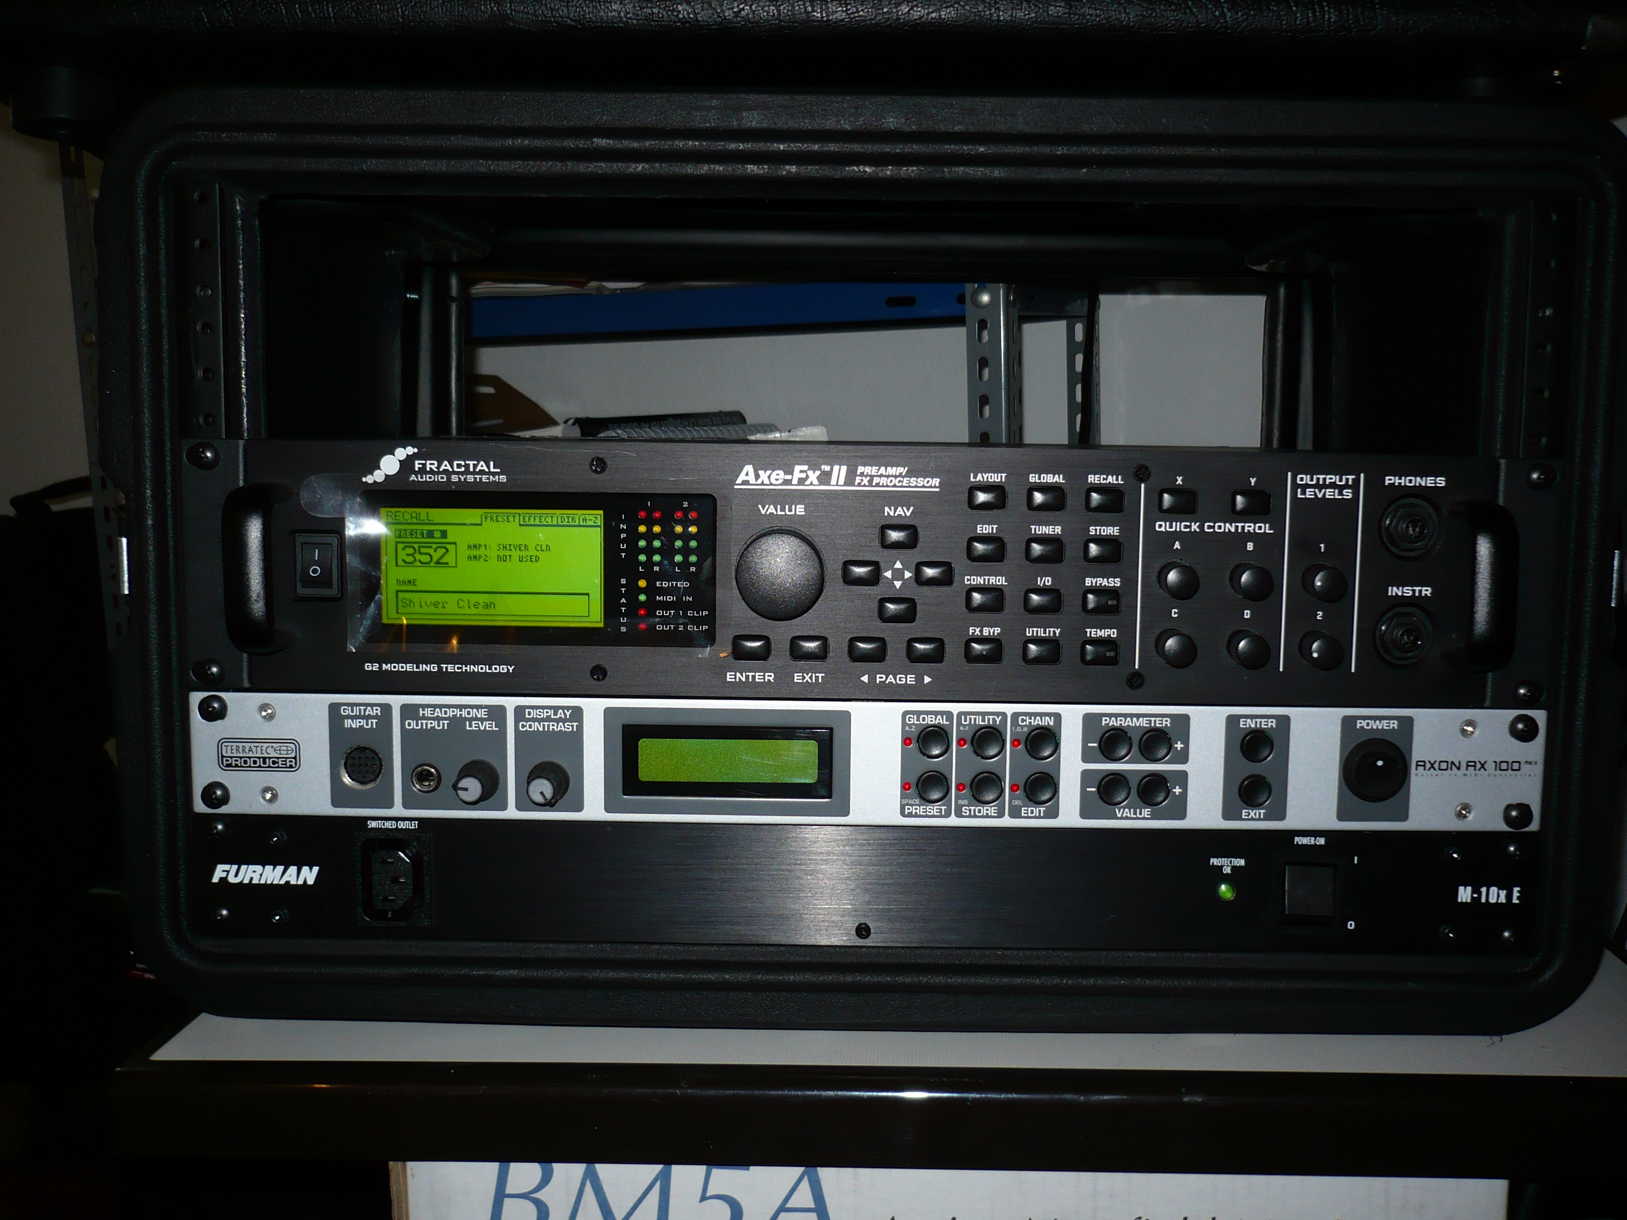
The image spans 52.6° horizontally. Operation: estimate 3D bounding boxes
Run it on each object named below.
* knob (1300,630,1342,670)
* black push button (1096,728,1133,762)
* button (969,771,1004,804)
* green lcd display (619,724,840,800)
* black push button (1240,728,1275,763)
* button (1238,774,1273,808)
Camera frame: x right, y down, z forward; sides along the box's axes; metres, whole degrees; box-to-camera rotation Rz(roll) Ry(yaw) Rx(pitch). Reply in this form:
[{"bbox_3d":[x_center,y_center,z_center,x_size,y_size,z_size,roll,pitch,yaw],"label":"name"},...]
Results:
[{"bbox_3d":[0.178,0.014,0.574,0.012,0.012,0.012,1,6,0],"label":"knob"},{"bbox_3d":[0.107,0.048,0.584,0.011,0.011,0.004,1,6,0],"label":"black push button"},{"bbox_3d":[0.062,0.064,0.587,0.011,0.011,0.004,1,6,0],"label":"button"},{"bbox_3d":[-0.031,0.054,0.589,0.074,0.026,0.005,1,6,0],"label":"green lcd display"},{"bbox_3d":[0.157,0.048,0.584,0.012,0.012,0.005,1,7,0],"label":"black push button"},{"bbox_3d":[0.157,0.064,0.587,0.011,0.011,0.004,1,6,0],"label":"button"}]

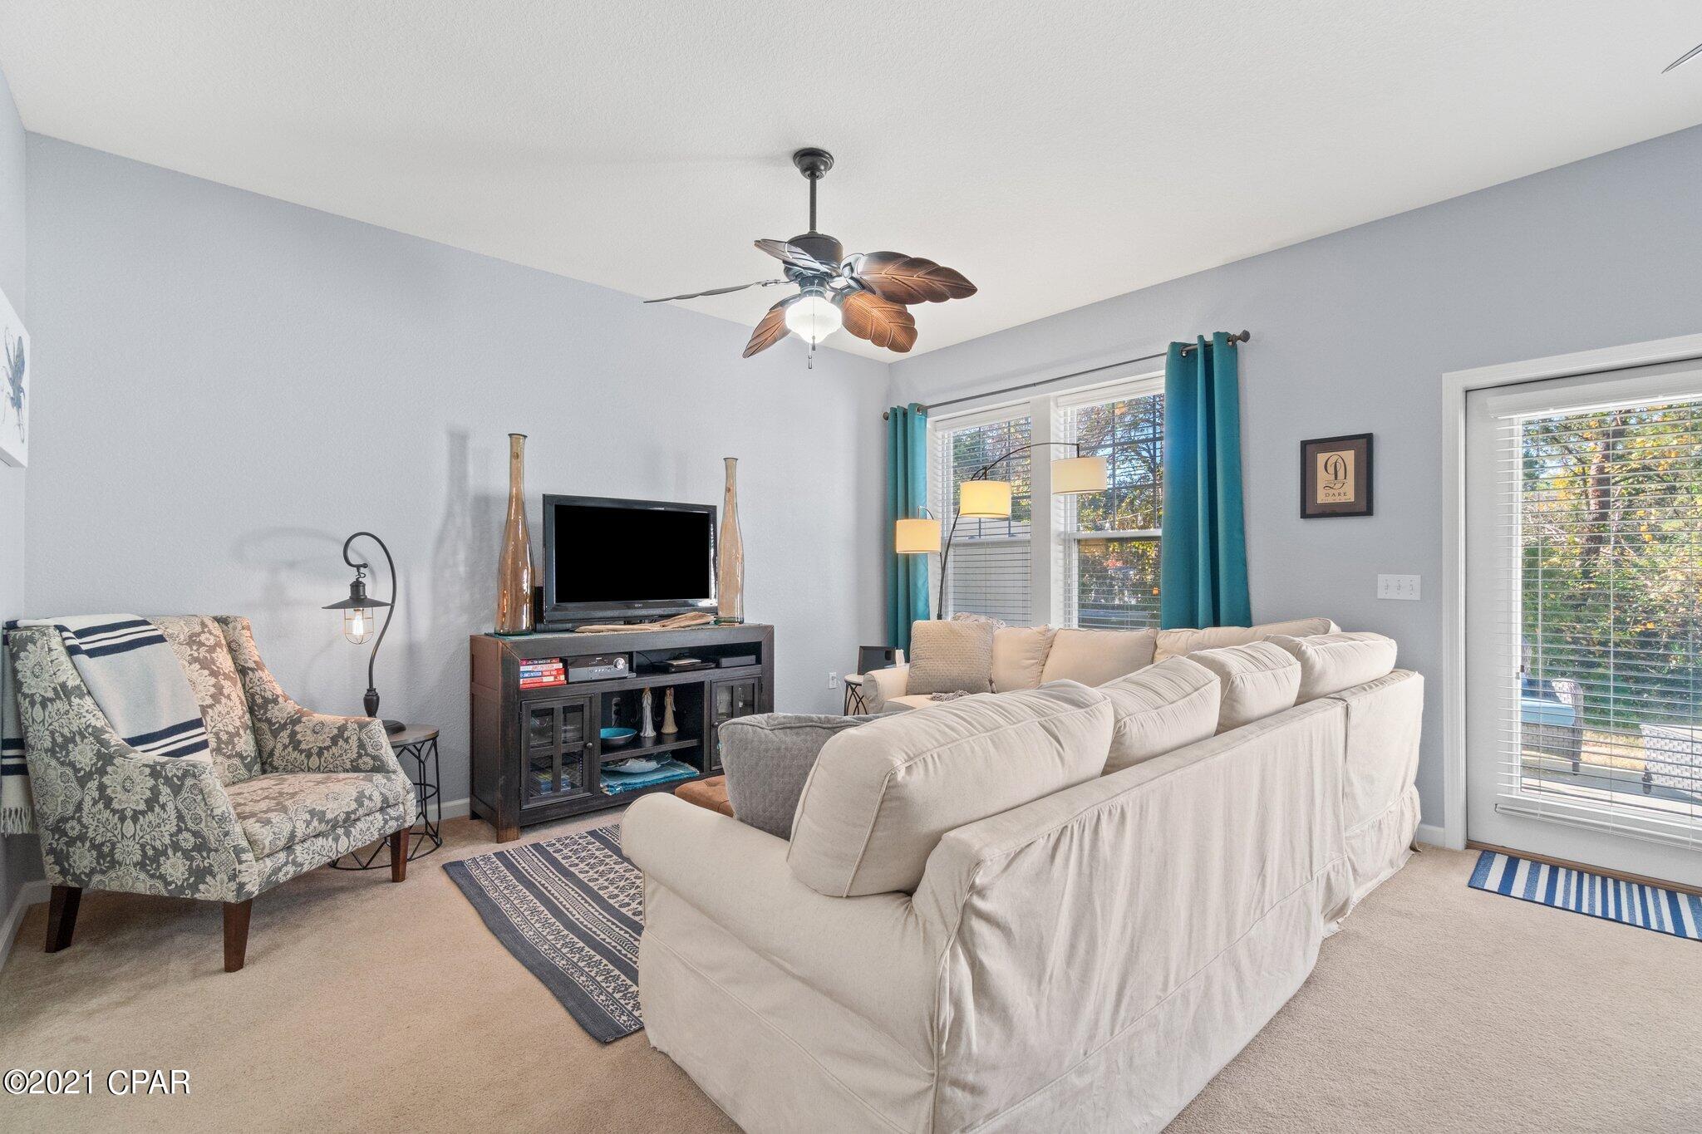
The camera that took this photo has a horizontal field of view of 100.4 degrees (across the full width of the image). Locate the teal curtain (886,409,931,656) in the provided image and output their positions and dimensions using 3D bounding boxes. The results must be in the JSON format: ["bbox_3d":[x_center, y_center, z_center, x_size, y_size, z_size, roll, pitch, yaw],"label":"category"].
[{"bbox_3d":[0.426,-0.029,5.315,0.109,2.356,0.446,0,0,-43],"label":"teal curtain"}]

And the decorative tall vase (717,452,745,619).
[{"bbox_3d":[-0.726,-0.162,4.303,0.153,1.000,0.153,0,0,0],"label":"decorative tall vase"}]

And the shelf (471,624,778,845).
[{"bbox_3d":[-1.161,0.789,3.854,1.534,0.905,0.416,0,0,-42],"label":"shelf"}]

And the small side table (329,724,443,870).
[{"bbox_3d":[-2.033,0.989,3.112,0.416,0.510,0.416,0,0,-42],"label":"small side table"}]

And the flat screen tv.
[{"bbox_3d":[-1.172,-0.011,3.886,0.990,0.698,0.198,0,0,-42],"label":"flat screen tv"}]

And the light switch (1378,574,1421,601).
[{"bbox_3d":[2.485,0.092,3.218,0.012,0.113,0.158,0,0,-43],"label":"light switch"}]

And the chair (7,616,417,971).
[{"bbox_3d":[-2.222,0.724,2.557,0.861,1.040,0.723,0,0,9],"label":"chair"}]

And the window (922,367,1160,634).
[{"bbox_3d":[1.237,-0.239,4.595,0.099,1.752,1.841,0,0,-43],"label":"window"}]

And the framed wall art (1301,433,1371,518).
[{"bbox_3d":[2.315,-0.429,3.388,0.025,0.391,0.295,0,0,-43],"label":"framed wall art"}]

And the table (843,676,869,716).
[{"bbox_3d":[0.149,0.977,4.506,0.416,0.525,0.416,0,0,-42],"label":"table"}]

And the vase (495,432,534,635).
[{"bbox_3d":[-1.646,-0.150,3.471,0.183,0.980,0.183,0,0,-42],"label":"vase"}]

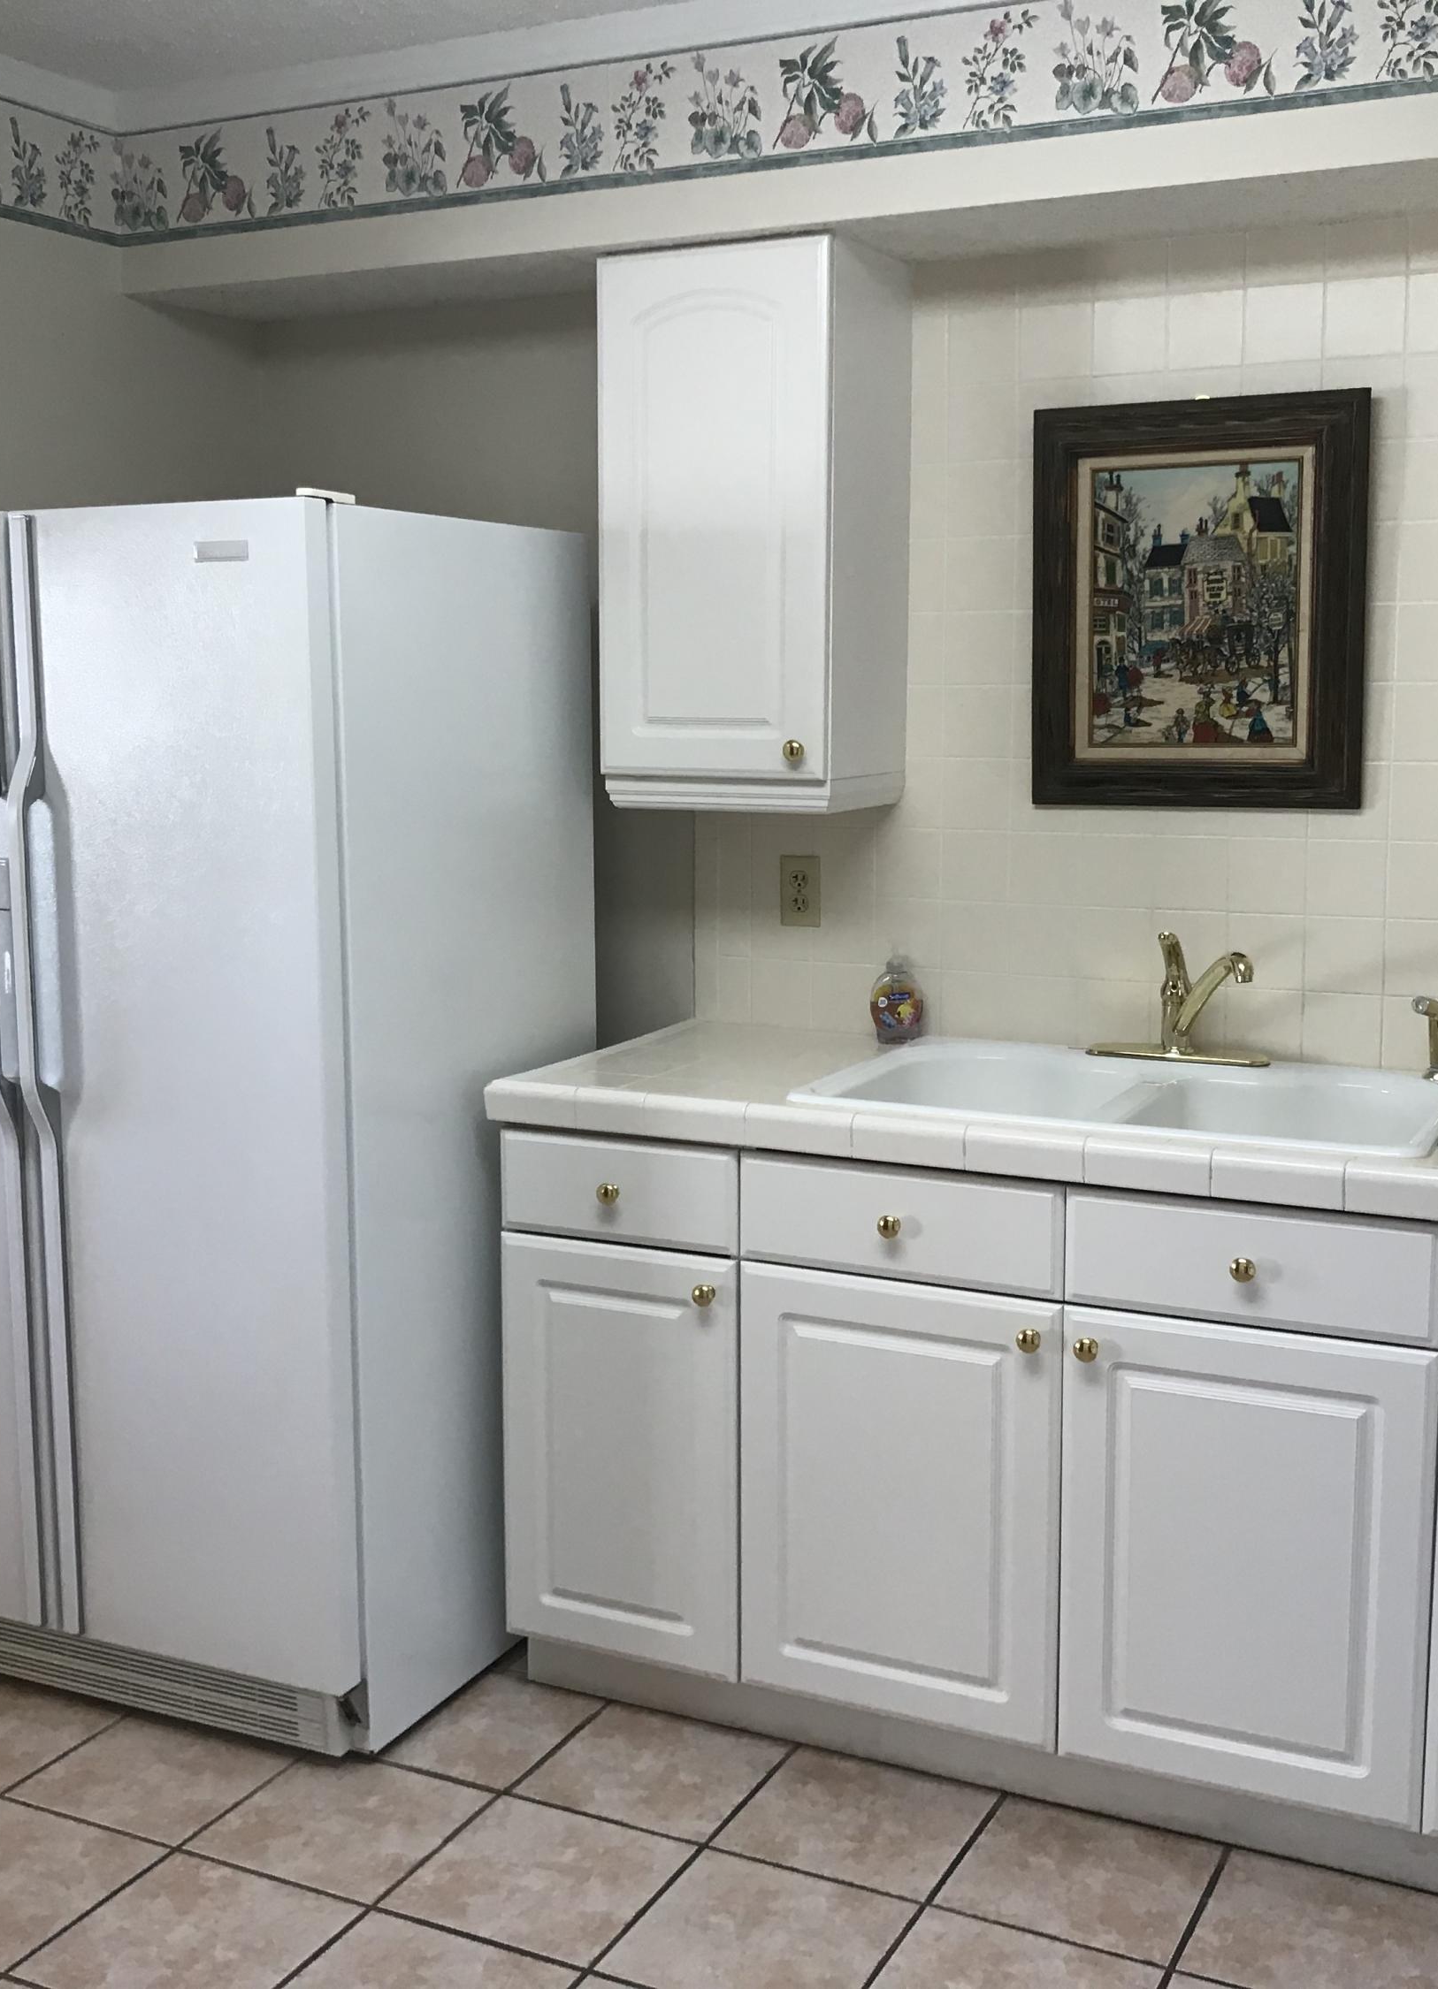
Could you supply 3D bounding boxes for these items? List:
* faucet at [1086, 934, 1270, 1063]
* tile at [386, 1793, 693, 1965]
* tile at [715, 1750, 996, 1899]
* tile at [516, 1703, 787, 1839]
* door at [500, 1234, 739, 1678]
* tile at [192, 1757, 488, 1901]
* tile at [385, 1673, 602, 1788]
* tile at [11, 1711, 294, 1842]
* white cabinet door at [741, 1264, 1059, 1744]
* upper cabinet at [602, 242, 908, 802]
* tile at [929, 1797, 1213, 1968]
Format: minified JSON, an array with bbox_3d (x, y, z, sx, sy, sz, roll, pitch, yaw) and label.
[{"bbox_3d":[0.660,0.008,3.102,0.270,0.181,0.182,4,9,26],"label":"faucet"},{"bbox_3d":[-0.221,1.111,2.689,0.297,0.010,0.297,4,9,26],"label":"tile"},{"bbox_3d":[0.187,1.114,2.884,0.300,0.010,0.292,4,9,26],"label":"tile"},{"bbox_3d":[-0.088,1.073,2.955,0.297,0.010,0.290,4,9,26],"label":"tile"},{"bbox_3d":[-0.137,0.650,3.048,0.374,0.603,0.025,4,9,26],"label":"door"},{"bbox_3d":[-0.493,1.093,2.822,0.297,0.010,0.297,4,9,26],"label":"tile"},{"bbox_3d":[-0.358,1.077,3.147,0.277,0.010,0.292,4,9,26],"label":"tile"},{"bbox_3d":[-0.780,1.097,3.015,0.300,0.010,0.300,4,9,26],"label":"tile"},{"bbox_3d":[0.240,0.675,2.865,0.453,0.603,0.025,4,9,26],"label":"white cabinet door"},{"bbox_3d":[0.055,-0.690,3.254,0.372,0.804,0.321,4,9,26],"label":"upper cabinet"},{"bbox_3d":[0.456,1.109,2.690,0.297,0.010,0.290,4,9,26],"label":"tile"}]

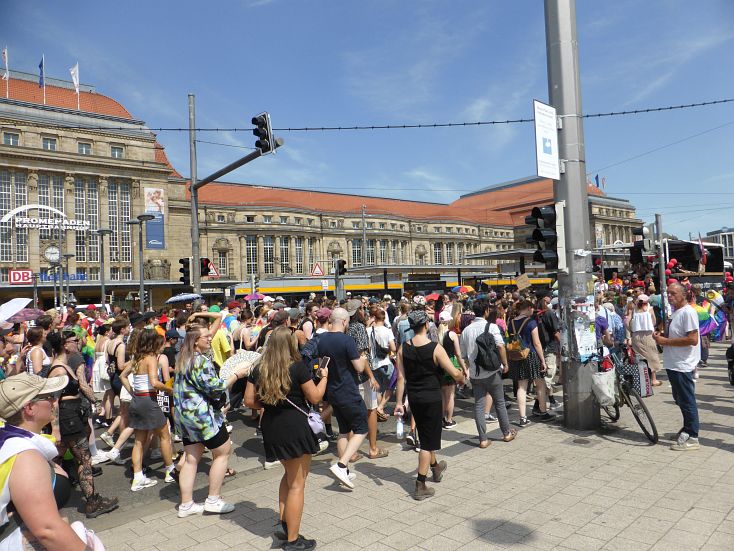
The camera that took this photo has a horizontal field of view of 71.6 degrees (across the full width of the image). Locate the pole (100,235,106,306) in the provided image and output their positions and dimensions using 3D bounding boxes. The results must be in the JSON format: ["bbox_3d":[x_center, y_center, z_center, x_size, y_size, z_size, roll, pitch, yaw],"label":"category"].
[{"bbox_3d":[-12.889,0.679,24.951,0.150,5.410,0.150,-2,-2,0],"label":"pole"}]

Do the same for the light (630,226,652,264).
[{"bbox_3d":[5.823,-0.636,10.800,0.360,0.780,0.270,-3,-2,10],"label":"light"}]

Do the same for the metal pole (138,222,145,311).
[{"bbox_3d":[-9.688,0.385,21.966,0.150,5.470,0.150,-2,-2,0],"label":"metal pole"}]

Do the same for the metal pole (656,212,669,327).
[{"bbox_3d":[6.281,0.318,10.778,0.120,3.290,0.120,-2,-2,0],"label":"metal pole"}]

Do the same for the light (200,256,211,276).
[{"bbox_3d":[-5.139,-0.271,16.200,0.270,0.600,0.270,-5,-3,42],"label":"light"}]

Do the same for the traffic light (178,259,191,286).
[{"bbox_3d":[-5.760,-0.111,16.200,0.350,0.880,0.280,0,-3,-42],"label":"traffic light"}]

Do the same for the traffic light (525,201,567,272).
[{"bbox_3d":[2.287,-0.481,6.450,0.410,0.890,0.290,-2,-2,-7],"label":"traffic light"}]

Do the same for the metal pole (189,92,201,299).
[{"bbox_3d":[-5.438,-1.565,16.165,0.210,8.510,0.210,-2,-2,0],"label":"metal pole"}]

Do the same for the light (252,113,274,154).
[{"bbox_3d":[-2.472,-3.375,12.100,0.370,0.910,0.320,-11,4,-43],"label":"light"}]

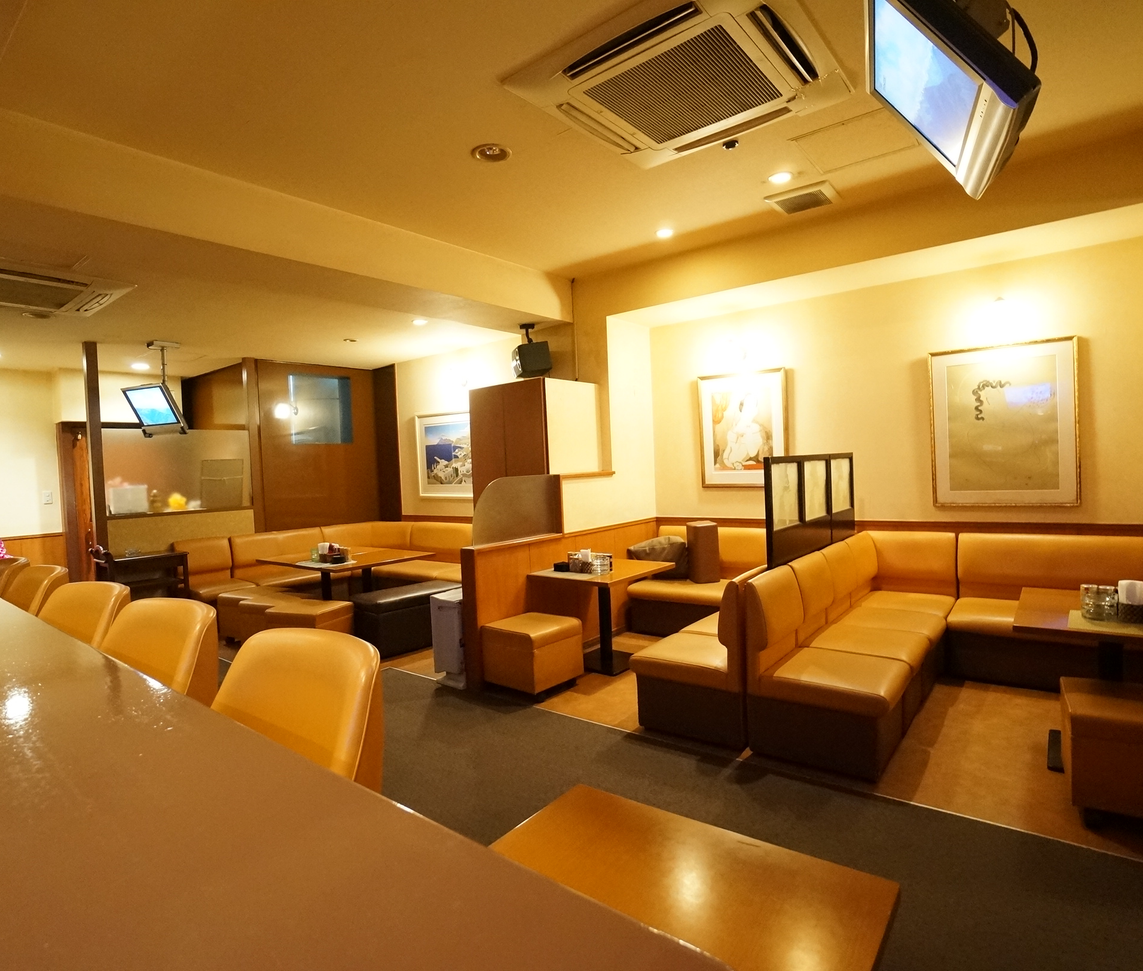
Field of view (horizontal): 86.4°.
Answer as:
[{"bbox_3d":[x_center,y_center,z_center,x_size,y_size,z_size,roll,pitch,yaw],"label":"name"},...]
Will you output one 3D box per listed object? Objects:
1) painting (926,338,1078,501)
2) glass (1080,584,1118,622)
[{"bbox_3d":[2.691,-0.372,3.814,0.755,1.005,0.035,-1,2,38],"label":"painting"},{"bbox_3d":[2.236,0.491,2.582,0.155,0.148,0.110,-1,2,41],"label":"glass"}]

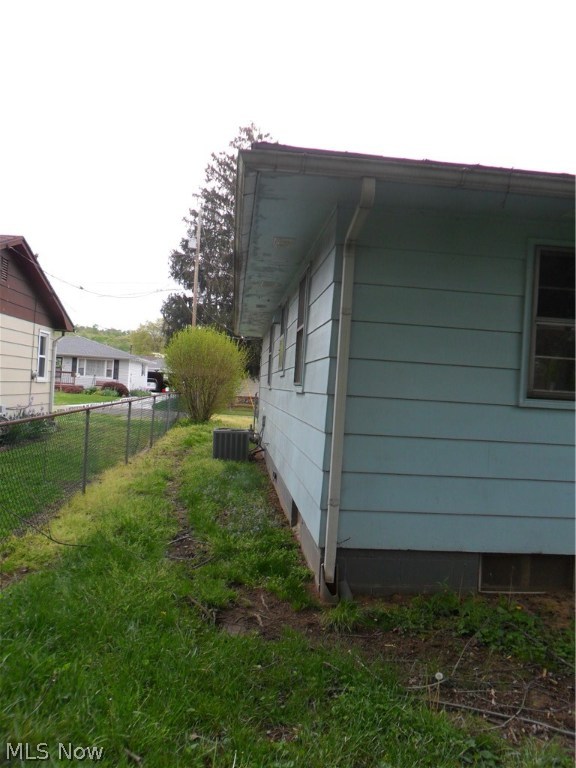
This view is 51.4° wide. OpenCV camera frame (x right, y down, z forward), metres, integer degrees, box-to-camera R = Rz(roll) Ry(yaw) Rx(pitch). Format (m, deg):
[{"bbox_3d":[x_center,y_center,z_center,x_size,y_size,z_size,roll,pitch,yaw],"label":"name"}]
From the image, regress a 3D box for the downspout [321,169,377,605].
[{"bbox_3d":[0.414,0.115,4.139,0.100,2.880,0.650,3,0,-6],"label":"downspout"}]

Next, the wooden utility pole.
[{"bbox_3d":[-4.979,-4.060,32.000,0.280,10.600,0.280,3,0,-6],"label":"wooden utility pole"}]

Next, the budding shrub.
[{"bbox_3d":[-2.688,-0.308,19.400,2.600,3.050,2.600,3,0,-6],"label":"budding shrub"}]

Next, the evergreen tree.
[{"bbox_3d":[-2.980,-8.519,42.000,10.800,19.700,10.800,3,0,-6],"label":"evergreen tree"}]

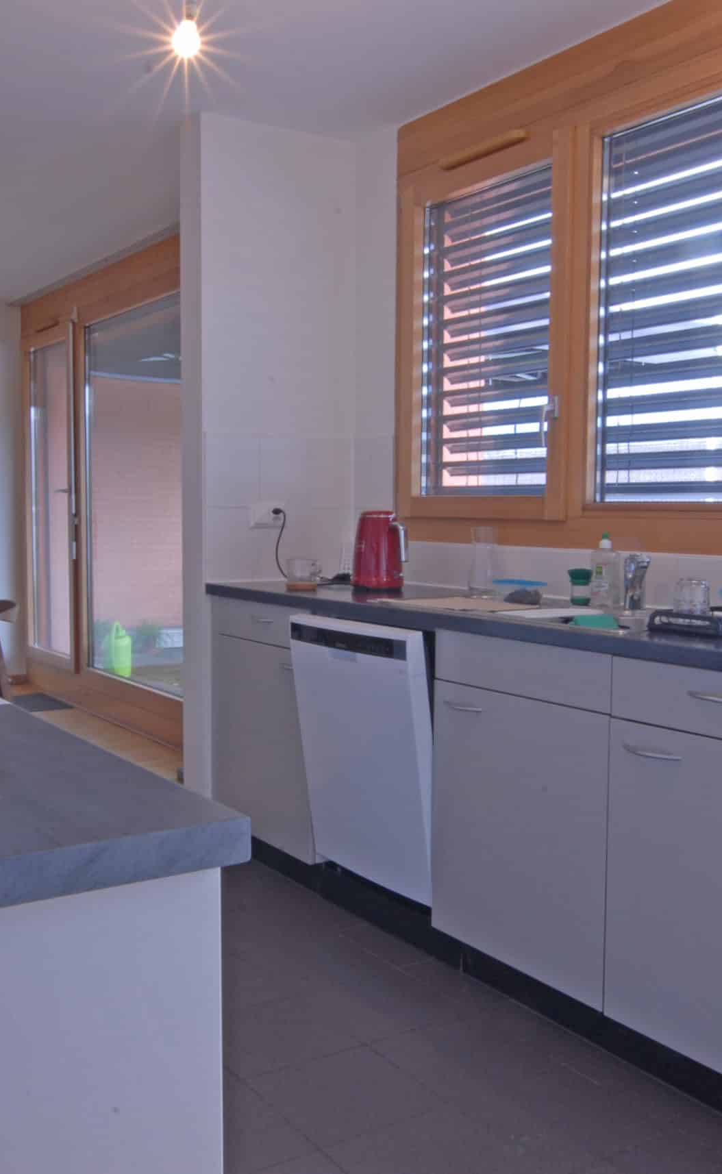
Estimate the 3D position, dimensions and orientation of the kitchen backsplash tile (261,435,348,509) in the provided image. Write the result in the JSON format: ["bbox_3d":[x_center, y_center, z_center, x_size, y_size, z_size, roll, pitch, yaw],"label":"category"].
[{"bbox_3d":[-0.192,-0.400,4.126,0.373,0.245,0.010,-2,5,-33],"label":"kitchen backsplash tile"}]

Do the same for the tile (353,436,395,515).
[{"bbox_3d":[0.049,-0.401,4.130,0.010,0.255,0.260,-2,5,-33],"label":"tile"}]

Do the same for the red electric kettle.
[{"bbox_3d":[0.066,-0.116,3.701,0.210,0.248,0.162,4,5,43],"label":"red electric kettle"}]

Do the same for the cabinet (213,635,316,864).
[{"bbox_3d":[-0.073,0.475,3.802,0.570,0.626,0.623,-2,5,-33],"label":"cabinet"}]

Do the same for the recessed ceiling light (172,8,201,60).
[{"bbox_3d":[-0.363,-1.153,2.440,0.060,0.105,0.060,0,4,0],"label":"recessed ceiling light"}]

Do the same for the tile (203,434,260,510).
[{"bbox_3d":[-0.437,-0.388,3.965,0.207,0.238,0.010,-2,5,-33],"label":"tile"}]

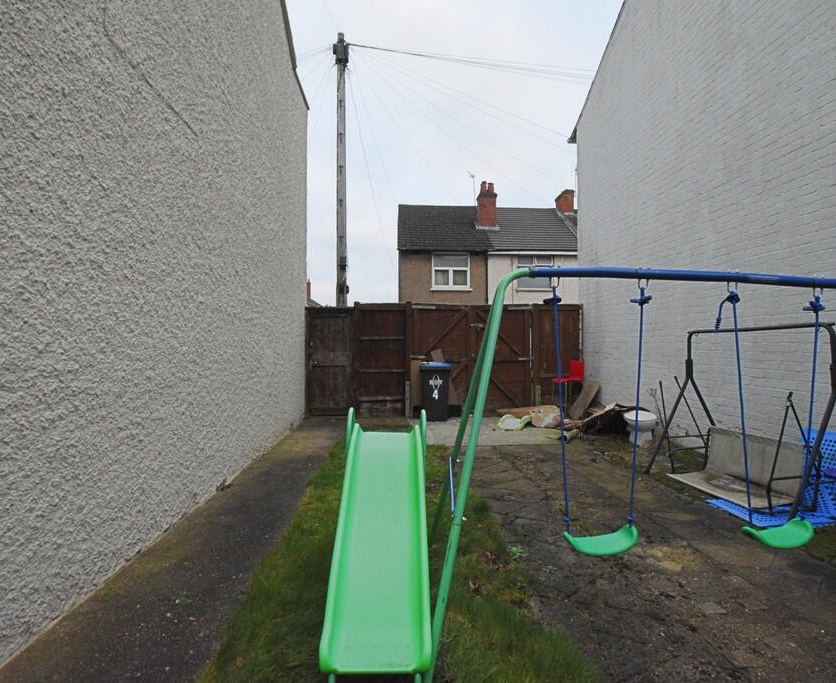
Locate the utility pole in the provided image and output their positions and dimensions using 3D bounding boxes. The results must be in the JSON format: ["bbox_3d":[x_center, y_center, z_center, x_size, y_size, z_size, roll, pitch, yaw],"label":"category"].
[{"bbox_3d":[-1.710,-2.730,9.600,0.320,8.400,0.310,0,0,0],"label":"utility pole"}]

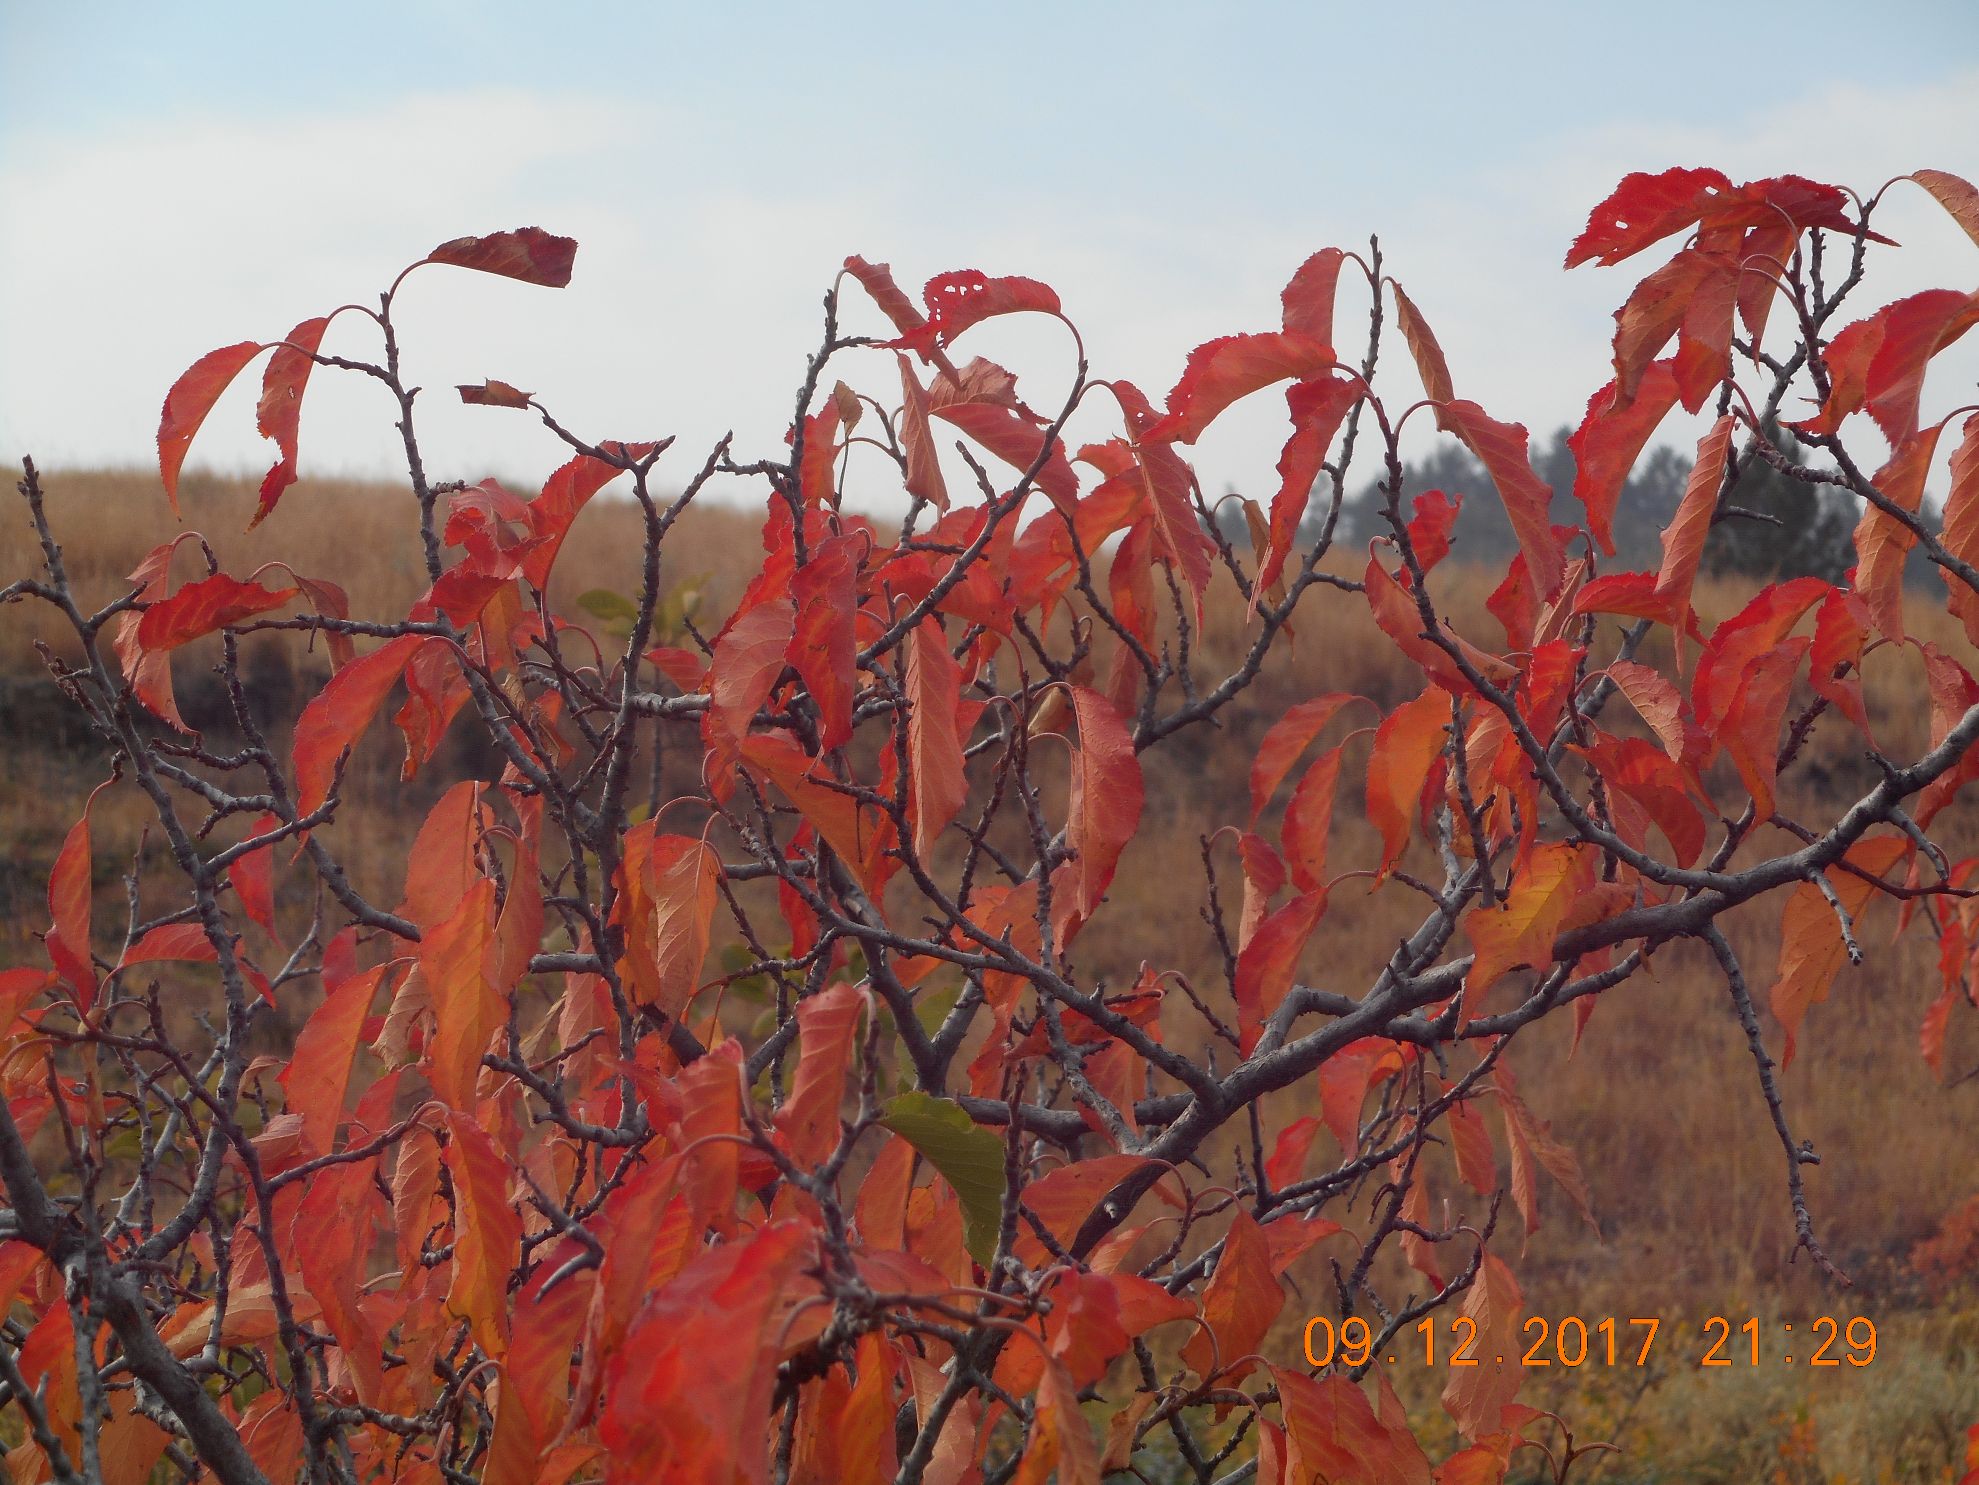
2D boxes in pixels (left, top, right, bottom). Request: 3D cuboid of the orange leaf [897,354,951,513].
[{"bbox_3d":[-0.021,-0.099,1.630,0.013,0.050,0.018,-12,0,0],"label":"orange leaf"}]

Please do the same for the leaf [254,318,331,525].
[{"bbox_3d":[-0.220,-0.101,1.600,0.018,0.069,0.022,16,1,-8],"label":"leaf"}]

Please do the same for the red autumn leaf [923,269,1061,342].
[{"bbox_3d":[0.001,-0.137,1.600,0.044,0.023,0.025,5,0,0],"label":"red autumn leaf"}]

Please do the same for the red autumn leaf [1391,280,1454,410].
[{"bbox_3d":[0.136,-0.125,1.600,0.010,0.045,0.020,-24,2,6],"label":"red autumn leaf"}]

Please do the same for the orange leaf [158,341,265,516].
[{"bbox_3d":[-0.298,-0.121,1.900,0.025,0.074,0.022,26,0,0],"label":"orange leaf"}]

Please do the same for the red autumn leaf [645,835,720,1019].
[{"bbox_3d":[-0.114,0.071,1.860,0.026,0.076,0.020,10,0,0],"label":"red autumn leaf"}]

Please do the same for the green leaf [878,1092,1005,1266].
[{"bbox_3d":[-0.009,0.137,1.650,0.027,0.064,0.025,-35,-4,-3],"label":"green leaf"}]

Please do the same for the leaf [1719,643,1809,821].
[{"bbox_3d":[0.249,-0.004,1.630,0.022,0.059,0.024,15,0,0],"label":"leaf"}]

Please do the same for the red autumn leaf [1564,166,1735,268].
[{"bbox_3d":[0.208,-0.166,1.600,0.058,0.023,0.028,-18,0,0],"label":"red autumn leaf"}]

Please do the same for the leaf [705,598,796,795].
[{"bbox_3d":[-0.091,-0.018,1.880,0.027,0.079,0.024,19,0,0],"label":"leaf"}]

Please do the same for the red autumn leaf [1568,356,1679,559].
[{"bbox_3d":[0.194,-0.087,1.570,0.023,0.062,0.024,21,5,5],"label":"red autumn leaf"}]

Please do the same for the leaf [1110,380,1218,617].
[{"bbox_3d":[0.070,-0.086,1.880,0.020,0.107,0.025,-18,0,0],"label":"leaf"}]

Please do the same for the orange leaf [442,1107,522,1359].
[{"bbox_3d":[-0.152,0.146,1.520,0.020,0.077,0.022,-8,-5,-6],"label":"orange leaf"}]

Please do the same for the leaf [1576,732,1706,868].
[{"bbox_3d":[0.207,0.018,1.620,0.030,0.052,0.028,-44,-6,5],"label":"leaf"}]

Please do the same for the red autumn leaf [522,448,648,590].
[{"bbox_3d":[-0.129,-0.072,1.630,0.026,0.058,0.025,40,0,0],"label":"red autumn leaf"}]

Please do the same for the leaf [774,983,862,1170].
[{"bbox_3d":[-0.060,0.119,1.820,0.029,0.070,0.025,15,0,0],"label":"leaf"}]

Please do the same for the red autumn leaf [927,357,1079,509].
[{"bbox_3d":[0.004,-0.098,1.620,0.058,0.034,0.027,38,0,0],"label":"red autumn leaf"}]

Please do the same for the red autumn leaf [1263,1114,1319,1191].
[{"bbox_3d":[0.104,0.141,1.750,0.018,0.030,0.022,30,-2,5],"label":"red autumn leaf"}]

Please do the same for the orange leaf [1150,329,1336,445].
[{"bbox_3d":[0.080,-0.111,1.600,0.062,0.027,0.026,-21,0,0],"label":"orange leaf"}]

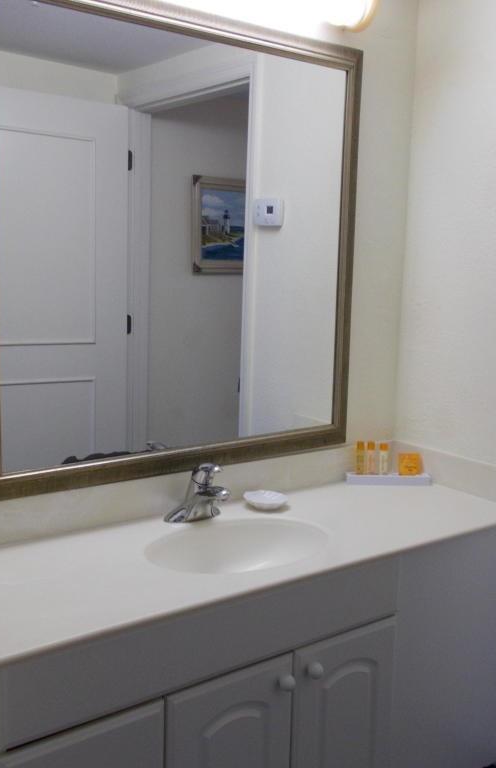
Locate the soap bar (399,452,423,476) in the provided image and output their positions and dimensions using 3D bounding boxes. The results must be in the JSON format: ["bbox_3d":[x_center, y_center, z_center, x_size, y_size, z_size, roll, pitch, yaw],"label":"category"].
[{"bbox_3d":[0.506,0.250,2.403,0.071,0.072,0.022,1,2,0],"label":"soap bar"}]

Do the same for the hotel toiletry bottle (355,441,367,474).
[{"bbox_3d":[0.349,0.230,2.384,0.029,0.103,0.028,1,8,0],"label":"hotel toiletry bottle"}]

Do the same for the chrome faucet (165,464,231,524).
[{"bbox_3d":[-0.105,0.281,1.960,0.160,0.160,0.185,-5,10,-36],"label":"chrome faucet"}]

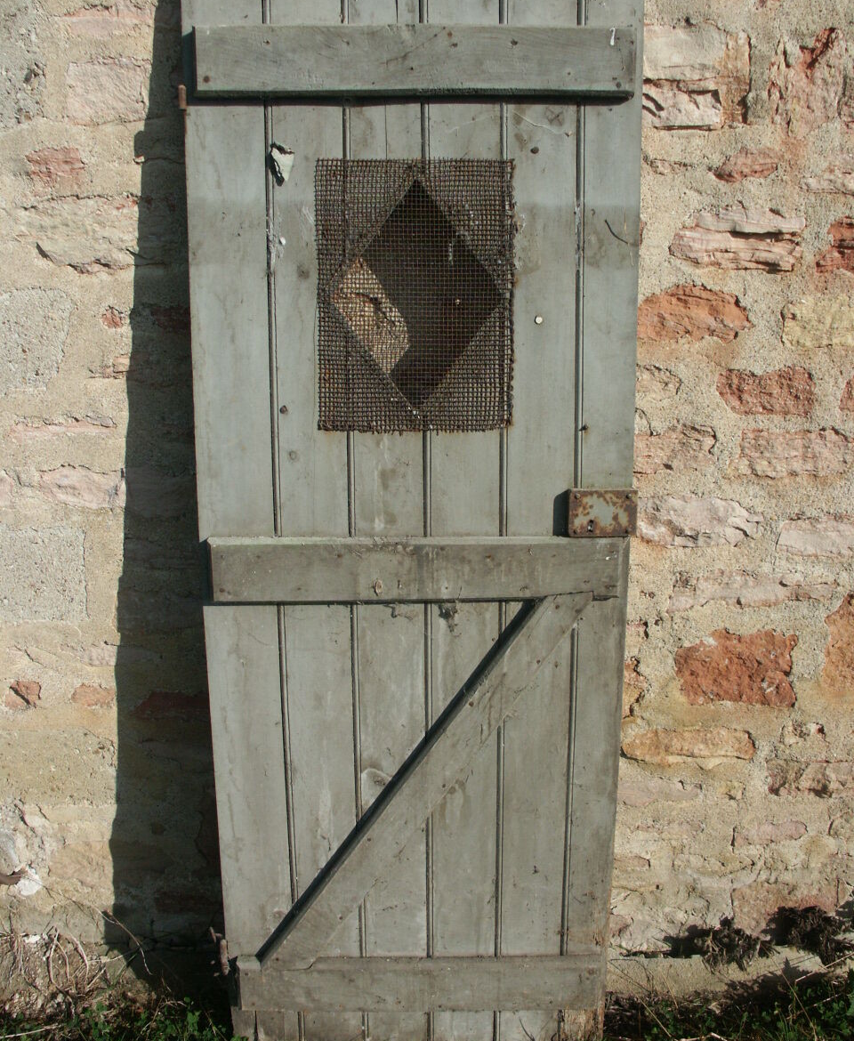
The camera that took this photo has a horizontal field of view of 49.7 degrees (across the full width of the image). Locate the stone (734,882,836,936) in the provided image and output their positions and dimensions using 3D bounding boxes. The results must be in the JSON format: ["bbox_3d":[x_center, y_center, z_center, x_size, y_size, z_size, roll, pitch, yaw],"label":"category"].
[{"bbox_3d":[0.785,0.837,2.068,0.231,0.140,0.090,0,17,0],"label":"stone"}]

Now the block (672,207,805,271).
[{"bbox_3d":[0.547,-0.506,1.662,0.235,0.108,0.090,0,17,0],"label":"block"}]

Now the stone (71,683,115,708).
[{"bbox_3d":[-0.677,0.347,1.904,0.092,0.056,0.060,0,17,0],"label":"stone"}]

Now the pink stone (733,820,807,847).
[{"bbox_3d":[0.733,0.660,1.999,0.156,0.066,0.060,0,17,0],"label":"pink stone"}]

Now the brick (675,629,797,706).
[{"bbox_3d":[0.624,0.283,1.906,0.248,0.169,0.100,0,17,0],"label":"brick"}]

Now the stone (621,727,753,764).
[{"bbox_3d":[0.543,0.454,1.947,0.273,0.083,0.080,0,17,0],"label":"stone"}]

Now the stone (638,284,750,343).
[{"bbox_3d":[0.469,-0.384,1.699,0.221,0.103,0.090,0,17,0],"label":"stone"}]

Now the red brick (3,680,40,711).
[{"bbox_3d":[-0.823,0.345,1.904,0.076,0.068,0.060,0,17,0],"label":"red brick"}]

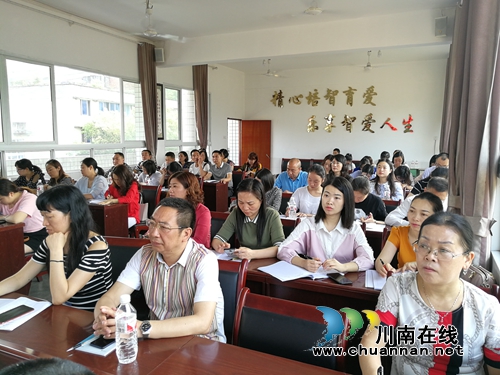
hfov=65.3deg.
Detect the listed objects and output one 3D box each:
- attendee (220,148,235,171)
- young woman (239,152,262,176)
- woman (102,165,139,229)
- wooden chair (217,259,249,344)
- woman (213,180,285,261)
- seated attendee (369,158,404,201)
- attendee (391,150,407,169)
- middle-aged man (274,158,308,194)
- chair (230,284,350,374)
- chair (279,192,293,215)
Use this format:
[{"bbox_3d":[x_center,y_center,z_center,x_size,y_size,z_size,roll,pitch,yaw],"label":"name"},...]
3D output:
[{"bbox_3d":[-0.467,-0.113,7.483,0.500,1.220,0.720,7,10,41],"label":"attendee"},{"bbox_3d":[0.031,-0.045,7.237,0.500,1.160,0.720,3,8,19],"label":"young woman"},{"bbox_3d":[-1.457,0.311,4.685,0.470,1.170,0.700,3,8,23],"label":"woman"},{"bbox_3d":[-0.285,0.834,1.780,0.450,0.910,0.540,2,8,13],"label":"wooden chair"},{"bbox_3d":[0.001,0.546,2.674,0.500,1.220,0.700,3,8,23],"label":"woman"},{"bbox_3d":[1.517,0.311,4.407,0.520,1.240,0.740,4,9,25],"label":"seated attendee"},{"bbox_3d":[2.225,0.102,5.942,0.500,1.260,0.720,4,9,27],"label":"attendee"},{"bbox_3d":[0.492,0.278,4.646,0.500,1.220,0.720,4,9,27],"label":"middle-aged man"},{"bbox_3d":[0.049,0.891,1.298,0.520,0.890,0.570,3,8,23],"label":"chair"},{"bbox_3d":[0.382,0.551,3.852,0.450,0.910,0.540,4,9,25],"label":"chair"}]

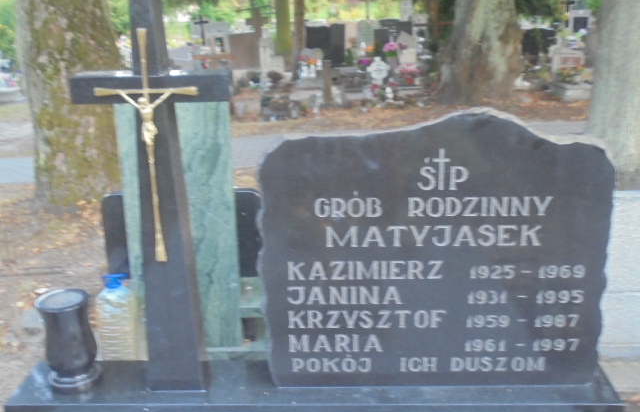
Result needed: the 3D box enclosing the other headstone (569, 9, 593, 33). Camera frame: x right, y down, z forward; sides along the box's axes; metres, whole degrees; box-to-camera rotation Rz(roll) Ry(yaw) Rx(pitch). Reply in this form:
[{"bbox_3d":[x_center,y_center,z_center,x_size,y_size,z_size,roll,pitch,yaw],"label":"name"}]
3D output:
[{"bbox_3d":[5.747,-4.070,15.500,0.520,0.560,0.140,1,20,6],"label":"other headstone"}]

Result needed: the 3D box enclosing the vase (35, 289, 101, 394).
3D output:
[{"bbox_3d":[-0.766,0.414,2.146,0.158,0.275,0.158,0,19,3],"label":"vase"}]

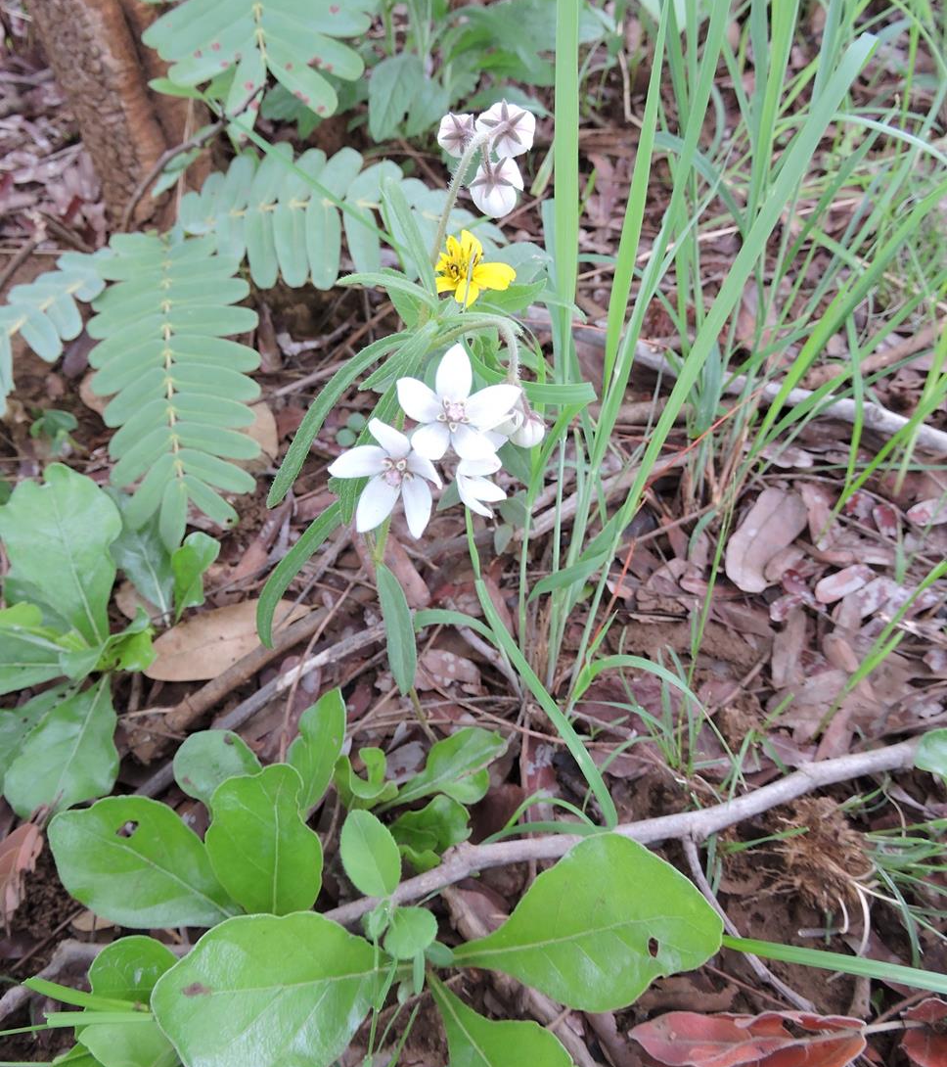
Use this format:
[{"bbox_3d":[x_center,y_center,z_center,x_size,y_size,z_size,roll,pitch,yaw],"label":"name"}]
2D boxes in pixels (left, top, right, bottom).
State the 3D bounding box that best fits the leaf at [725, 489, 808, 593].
[{"bbox_3d":[0.188,0.003,0.559,0.036,0.012,0.089,20,51,17],"label":"leaf"}]

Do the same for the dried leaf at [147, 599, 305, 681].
[{"bbox_3d":[-0.142,0.060,0.506,0.095,0.012,0.037,-24,52,-19],"label":"dried leaf"}]

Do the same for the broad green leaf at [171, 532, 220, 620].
[{"bbox_3d":[-0.164,0.025,0.517,0.024,0.050,0.012,15,1,-16],"label":"broad green leaf"}]

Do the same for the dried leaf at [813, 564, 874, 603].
[{"bbox_3d":[0.268,0.037,0.633,0.049,0.012,0.024,-16,50,-14],"label":"dried leaf"}]

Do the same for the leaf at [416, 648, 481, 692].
[{"bbox_3d":[-0.014,0.077,0.494,0.037,0.010,0.031,-5,48,-5],"label":"leaf"}]

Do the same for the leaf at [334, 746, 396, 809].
[{"bbox_3d":[-0.064,0.144,0.516,0.038,0.034,0.036,0,48,0],"label":"leaf"}]

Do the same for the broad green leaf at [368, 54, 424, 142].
[{"bbox_3d":[-0.074,-0.413,0.831,0.046,0.018,0.094,17,79,-13],"label":"broad green leaf"}]

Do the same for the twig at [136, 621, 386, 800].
[{"bbox_3d":[-0.131,0.112,0.564,0.179,0.017,0.022,-31,55,-22],"label":"twig"}]

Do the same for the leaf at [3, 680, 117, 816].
[{"bbox_3d":[-0.210,0.109,0.453,0.053,0.015,0.080,-2,47,-1],"label":"leaf"}]

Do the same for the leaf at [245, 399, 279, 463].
[{"bbox_3d":[-0.185,-0.083,0.741,0.044,0.014,0.060,20,51,17],"label":"leaf"}]

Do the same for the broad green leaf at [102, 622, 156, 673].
[{"bbox_3d":[-0.193,0.064,0.490,0.033,0.018,0.026,-31,61,4],"label":"broad green leaf"}]

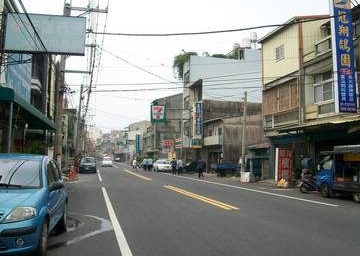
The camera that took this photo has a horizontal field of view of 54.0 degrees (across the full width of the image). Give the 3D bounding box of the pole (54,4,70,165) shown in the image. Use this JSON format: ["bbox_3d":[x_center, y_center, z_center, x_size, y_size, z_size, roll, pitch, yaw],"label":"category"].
[{"bbox_3d":[-6.458,-1.902,19.262,0.350,10.200,0.350,2,-5,-13],"label":"pole"}]

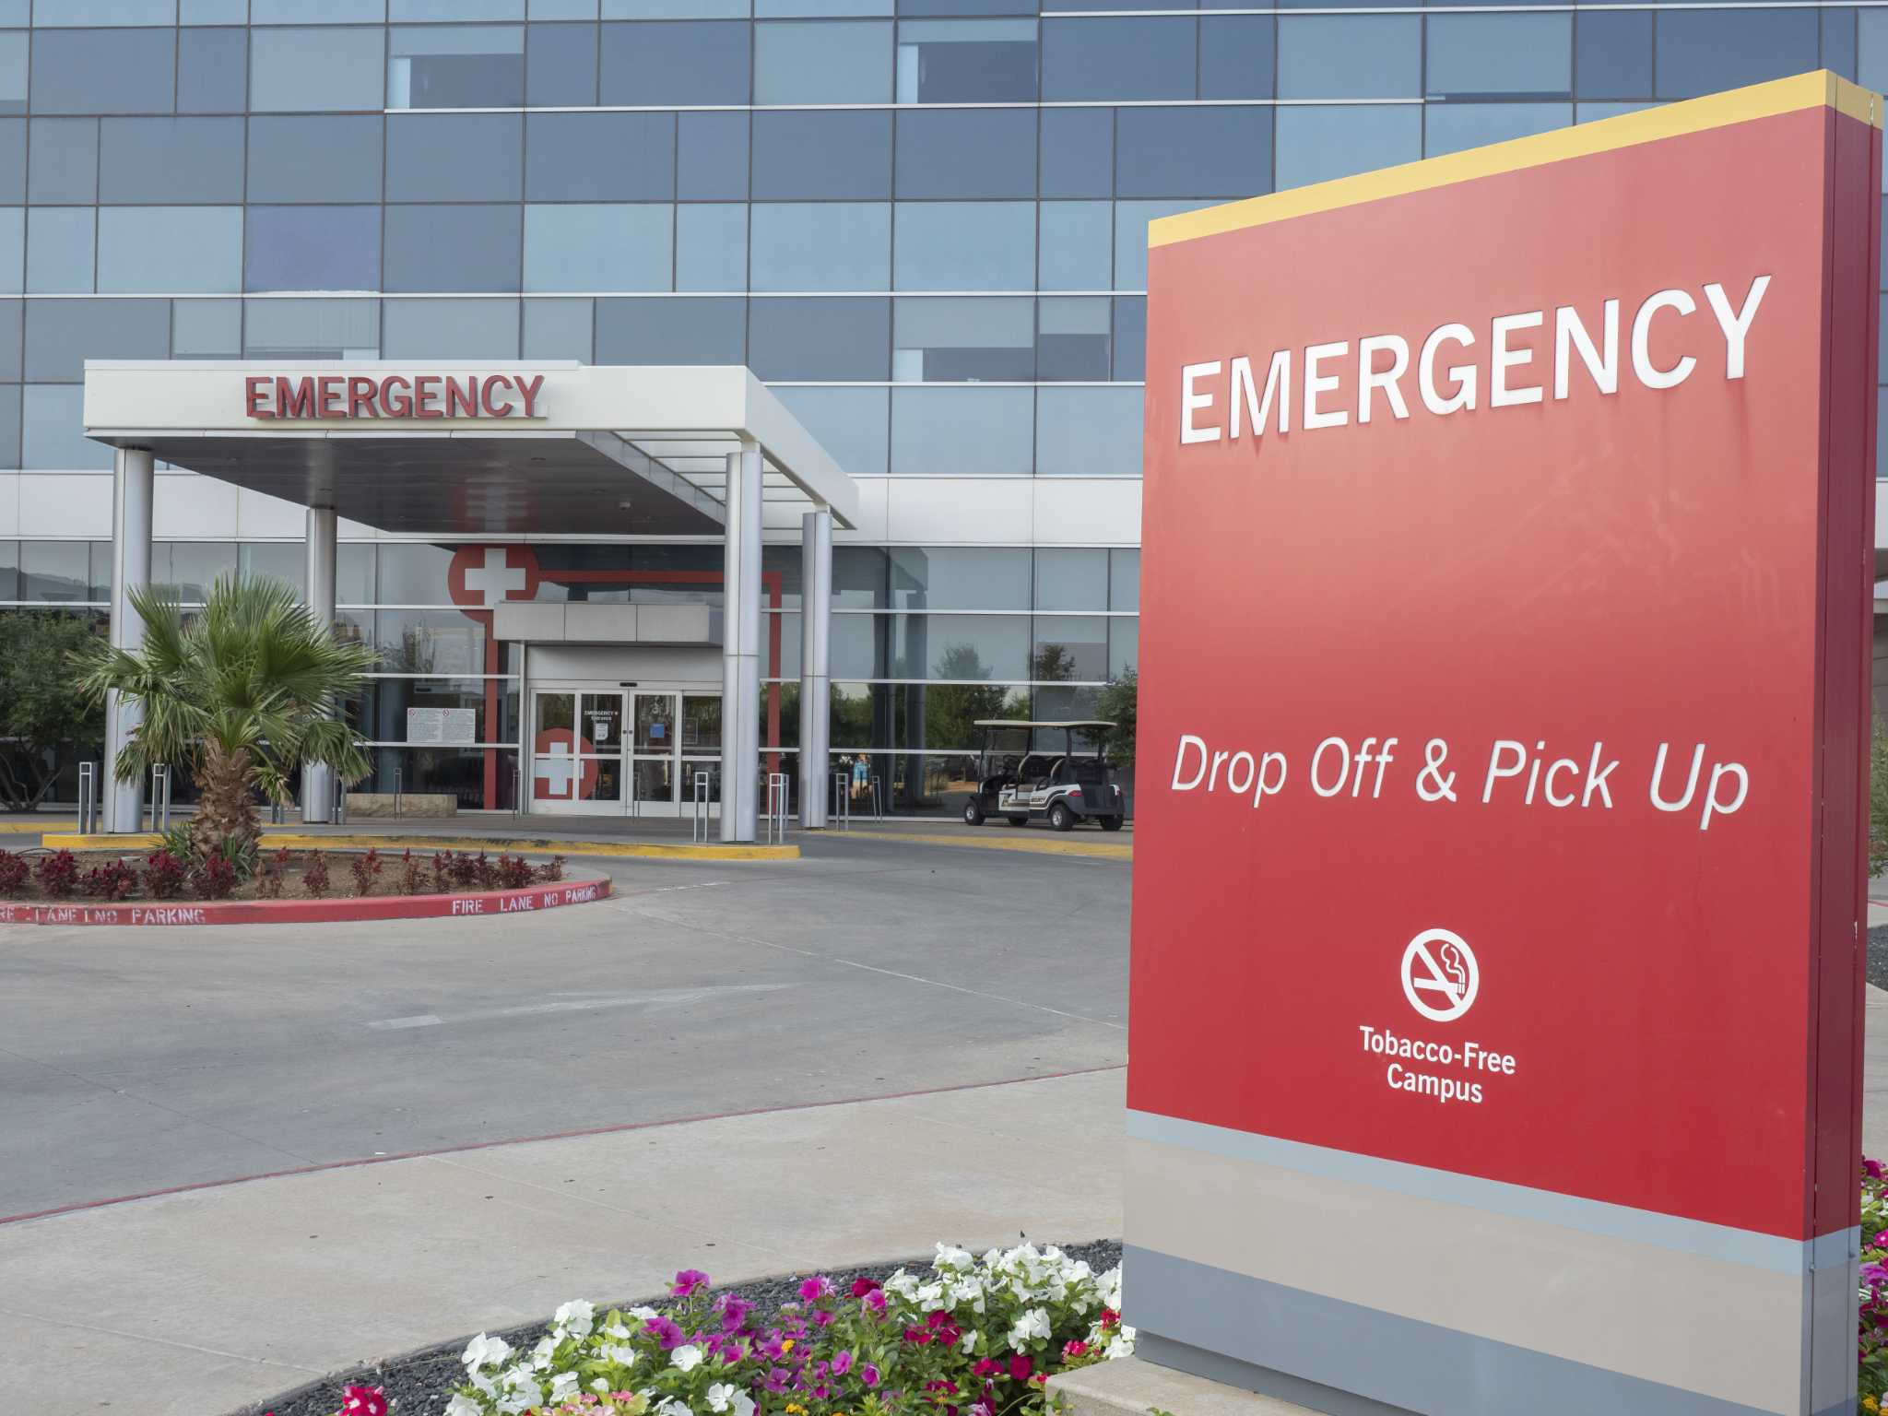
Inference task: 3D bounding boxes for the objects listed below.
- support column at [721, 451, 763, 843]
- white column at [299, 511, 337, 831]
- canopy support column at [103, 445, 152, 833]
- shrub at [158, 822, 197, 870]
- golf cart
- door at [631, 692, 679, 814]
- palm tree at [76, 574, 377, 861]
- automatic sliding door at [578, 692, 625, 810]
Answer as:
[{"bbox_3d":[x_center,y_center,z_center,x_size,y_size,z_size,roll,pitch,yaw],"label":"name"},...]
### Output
[{"bbox_3d":[-2.574,-0.830,26.500,0.460,5.080,0.460,1,-1,4],"label":"support column"},{"bbox_3d":[-10.011,-0.709,33.200,0.470,5.120,0.470,1,-1,4],"label":"white column"},{"bbox_3d":[-10.577,-0.890,26.900,0.470,5.030,0.470,1,-1,4],"label":"canopy support column"},{"bbox_3d":[-6.901,1.258,18.700,0.460,0.430,0.440,1,-1,0],"label":"shrub"},{"bbox_3d":[1.597,1.085,33.500,1.200,1.750,2.900,2,-1,-33],"label":"golf cart"},{"bbox_3d":[-5.052,0.797,36.365,0.880,2.160,0.070,1,-1,4],"label":"door"},{"bbox_3d":[-6.544,0.108,18.900,2.720,2.660,2.600,1,-1,0],"label":"palm tree"},{"bbox_3d":[-6.017,0.786,36.440,0.860,2.160,0.070,1,-1,4],"label":"automatic sliding door"}]

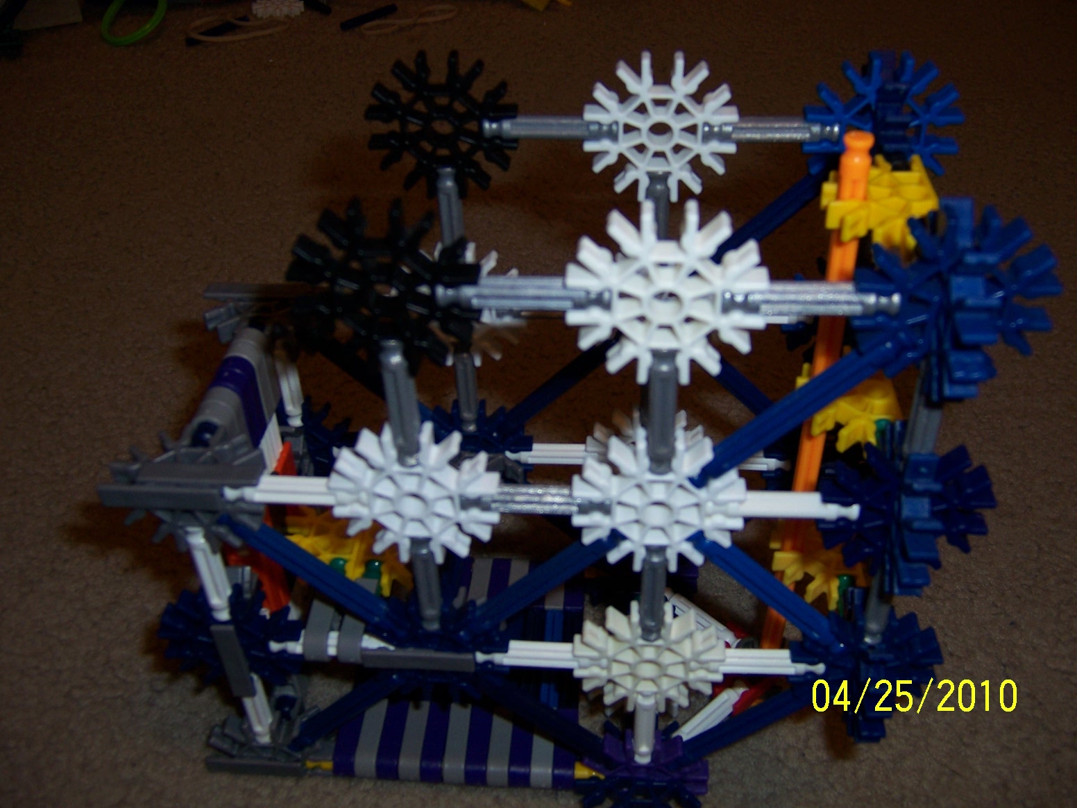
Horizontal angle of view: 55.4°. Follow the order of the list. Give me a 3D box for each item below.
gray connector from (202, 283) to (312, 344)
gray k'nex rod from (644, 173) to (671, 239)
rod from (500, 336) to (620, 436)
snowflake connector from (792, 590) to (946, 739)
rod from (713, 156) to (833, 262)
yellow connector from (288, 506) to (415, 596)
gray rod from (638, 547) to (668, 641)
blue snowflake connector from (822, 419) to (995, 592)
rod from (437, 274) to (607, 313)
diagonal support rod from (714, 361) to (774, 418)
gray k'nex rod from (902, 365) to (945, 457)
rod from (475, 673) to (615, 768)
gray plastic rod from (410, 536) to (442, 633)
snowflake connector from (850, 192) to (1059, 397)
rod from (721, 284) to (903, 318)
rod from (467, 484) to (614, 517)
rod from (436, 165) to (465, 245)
[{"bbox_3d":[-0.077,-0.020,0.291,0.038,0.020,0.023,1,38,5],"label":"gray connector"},{"bbox_3d":[0.031,-0.046,0.271,0.006,0.033,0.006,1,38,5],"label":"gray k'nex rod"},{"bbox_3d":[0.006,-0.004,0.306,0.006,0.054,0.006,38,32,-22],"label":"rod"},{"bbox_3d":[0.080,0.065,0.251,0.036,0.036,0.036,1,38,5],"label":"snowflake connector"},{"bbox_3d":[0.058,-0.045,0.268,0.006,0.054,0.006,38,32,-22],"label":"rod"},{"bbox_3d":[-0.051,0.040,0.297,0.048,0.006,0.039,1,38,5],"label":"yellow connector"},{"bbox_3d":[0.026,0.043,0.239,0.006,0.033,0.006,1,38,5],"label":"gray rod"},{"bbox_3d":[0.078,0.024,0.218,0.036,0.036,0.036,1,38,5],"label":"blue snowflake connector"},{"bbox_3d":[-0.003,-0.021,0.195,0.033,0.006,0.006,1,38,5],"label":"rod"},{"bbox_3d":[0.060,-0.003,0.303,0.006,0.055,0.006,-39,26,29],"label":"diagonal support rod"},{"bbox_3d":[0.078,0.002,0.204,0.006,0.032,0.006,1,38,4],"label":"gray k'nex rod"},{"bbox_3d":[0.002,0.085,0.273,0.055,0.006,0.006,38,32,-22],"label":"rod"},{"bbox_3d":[-0.027,0.044,0.248,0.006,0.033,0.006,1,38,5],"label":"gray plastic rod"},{"bbox_3d":[0.077,-0.019,0.189,0.038,0.038,0.037,1,38,5],"label":"snowflake connector"},{"bbox_3d":[0.050,-0.019,0.188,0.033,0.006,0.006,1,38,5],"label":"rod"},{"bbox_3d":[-0.001,0.022,0.229,0.033,0.006,0.006,1,38,5],"label":"rod"},{"bbox_3d":[-0.022,-0.046,0.270,0.006,0.033,0.006,1,38,5],"label":"rod"}]

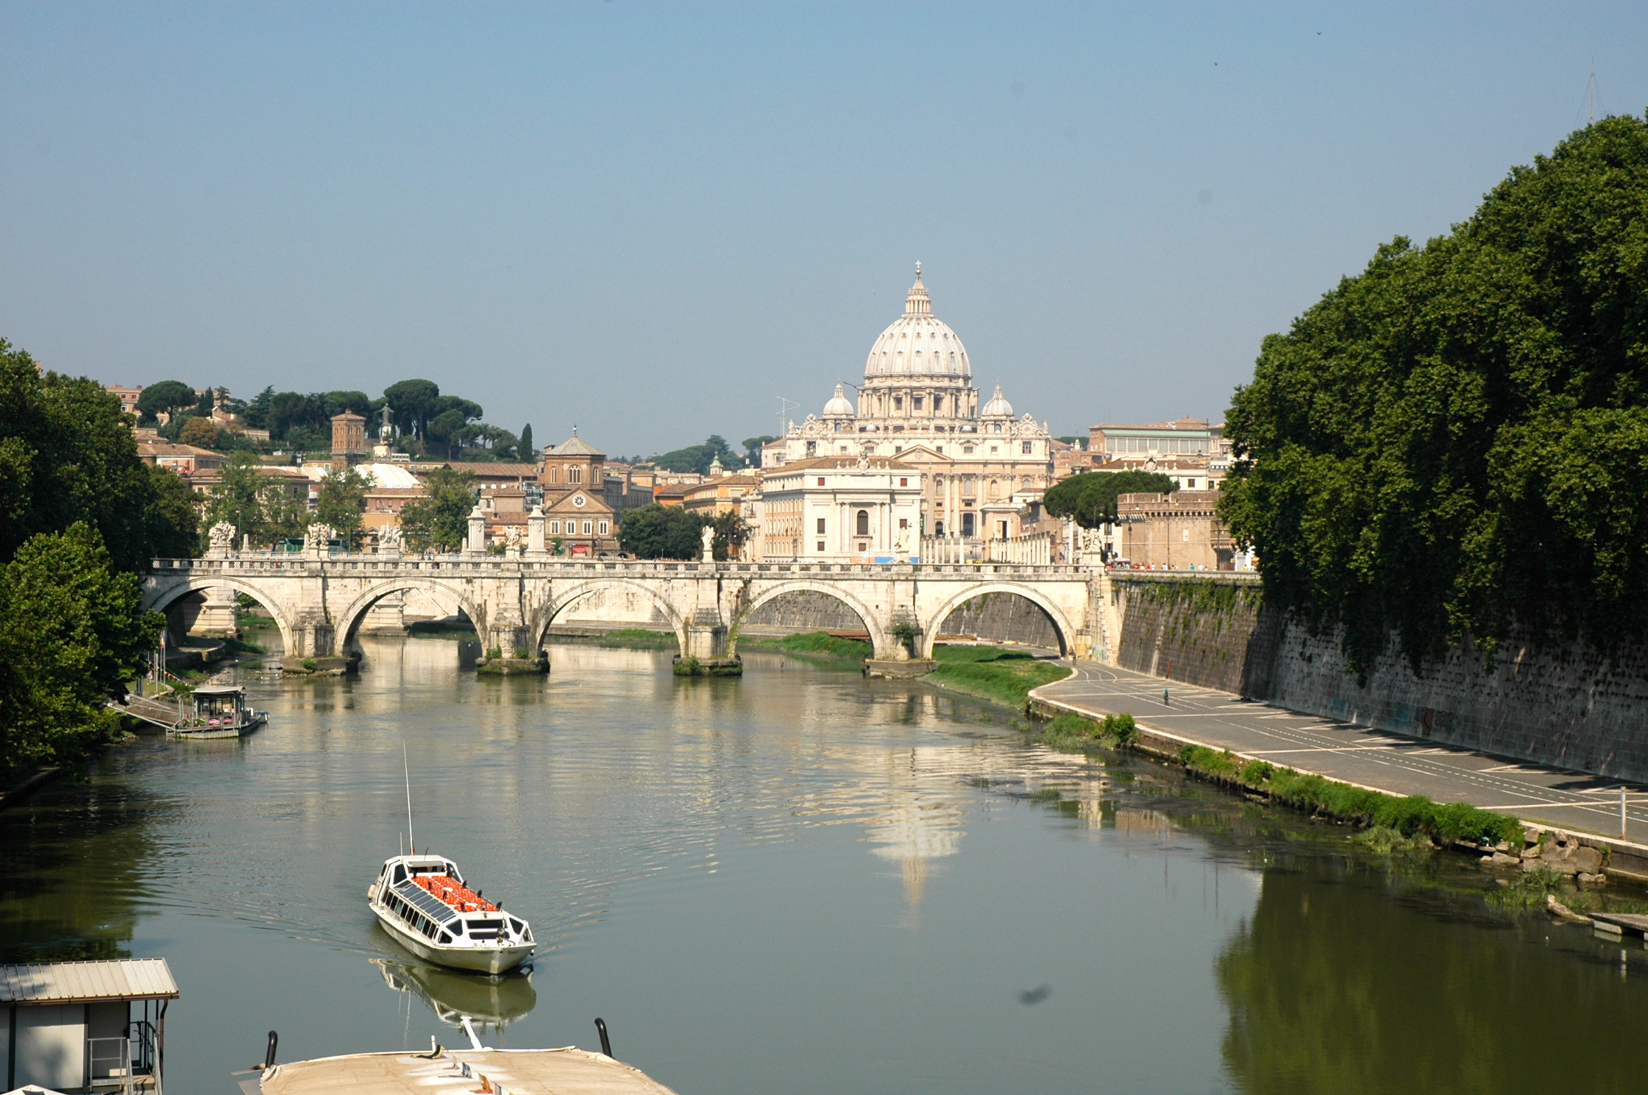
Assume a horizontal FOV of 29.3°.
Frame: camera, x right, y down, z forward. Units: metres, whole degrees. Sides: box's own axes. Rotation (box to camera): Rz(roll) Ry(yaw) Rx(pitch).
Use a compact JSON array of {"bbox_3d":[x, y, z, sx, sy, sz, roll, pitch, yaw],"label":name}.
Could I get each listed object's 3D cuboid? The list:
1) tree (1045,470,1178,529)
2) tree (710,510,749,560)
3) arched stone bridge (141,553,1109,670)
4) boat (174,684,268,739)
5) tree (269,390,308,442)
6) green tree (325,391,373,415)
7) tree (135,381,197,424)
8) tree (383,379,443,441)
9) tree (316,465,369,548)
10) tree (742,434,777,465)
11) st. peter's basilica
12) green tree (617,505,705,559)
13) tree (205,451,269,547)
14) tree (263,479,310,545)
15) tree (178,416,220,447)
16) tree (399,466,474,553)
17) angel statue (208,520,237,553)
[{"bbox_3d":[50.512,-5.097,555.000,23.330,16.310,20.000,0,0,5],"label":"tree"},{"bbox_3d":[-16.799,-2.057,560.000,6.720,9.370,6.720,0,0,-2],"label":"tree"},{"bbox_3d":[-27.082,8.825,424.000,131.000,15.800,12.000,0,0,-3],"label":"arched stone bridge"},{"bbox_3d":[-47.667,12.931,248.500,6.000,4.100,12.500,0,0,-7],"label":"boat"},{"bbox_3d":[-171.686,-42.045,1010.000,12.120,16.080,12.120,0,0,-10],"label":"tree"},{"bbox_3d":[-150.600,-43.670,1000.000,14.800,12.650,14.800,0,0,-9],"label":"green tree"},{"bbox_3d":[-210.846,-46.374,1010.000,19.390,14.840,19.390,0,0,-12],"label":"tree"},{"bbox_3d":[-131.495,-43.900,1010.000,18.960,19.790,17.500,0,0,-7],"label":"tree"},{"bbox_3d":[-106.543,-8.048,698.000,11.680,19.800,11.500,0,0,-9],"label":"tree"},{"bbox_3d":[-32.324,-48.976,1600.000,17.920,16.330,17.920,0,0,-1],"label":"tree"},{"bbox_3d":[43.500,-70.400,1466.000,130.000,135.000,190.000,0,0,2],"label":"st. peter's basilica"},{"bbox_3d":[-31.758,-2.933,625.000,17.350,11.220,15.000,0,0,-3],"label":"green tree"},{"bbox_3d":[-130.275,-9.999,700.000,13.720,22.570,13.720,0,0,-11],"label":"tree"},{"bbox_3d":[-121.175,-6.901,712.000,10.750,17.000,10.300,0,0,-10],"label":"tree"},{"bbox_3d":[-190.025,-35.067,960.000,12.540,9.800,12.000,0,0,-11],"label":"tree"},{"bbox_3d":[-83.045,-7.656,676.000,16.280,19.450,15.000,0,0,-7],"label":"tree"},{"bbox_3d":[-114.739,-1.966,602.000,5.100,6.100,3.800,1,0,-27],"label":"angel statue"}]

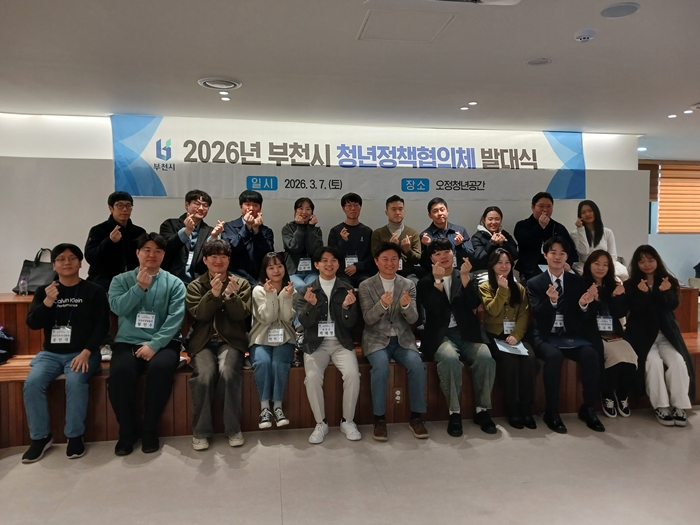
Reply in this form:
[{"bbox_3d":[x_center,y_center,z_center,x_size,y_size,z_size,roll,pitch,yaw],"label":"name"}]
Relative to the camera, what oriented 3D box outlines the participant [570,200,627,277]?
[{"bbox_3d":[2.326,0.053,5.189,0.500,1.294,0.720,0,3,3],"label":"participant"}]

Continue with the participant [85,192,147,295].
[{"bbox_3d":[-1.891,0.052,4.479,0.550,1.300,0.760,-1,4,-20],"label":"participant"}]

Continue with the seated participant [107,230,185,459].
[{"bbox_3d":[-1.405,0.505,3.816,0.570,1.413,0.770,-1,3,-11],"label":"seated participant"}]

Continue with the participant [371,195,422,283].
[{"bbox_3d":[0.421,0.056,4.865,0.480,1.325,0.750,0,3,-6],"label":"participant"}]

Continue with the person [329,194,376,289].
[{"bbox_3d":[0.013,0.053,4.792,0.480,1.338,0.750,0,3,-7],"label":"person"}]

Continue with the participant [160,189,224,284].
[{"bbox_3d":[-1.329,0.041,4.573,0.550,1.310,0.760,-1,4,-14],"label":"participant"}]

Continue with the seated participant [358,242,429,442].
[{"bbox_3d":[0.330,0.529,4.089,0.520,1.334,0.760,0,3,-6],"label":"seated participant"}]

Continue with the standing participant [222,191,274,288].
[{"bbox_3d":[-0.857,0.058,4.640,0.500,1.345,0.750,-1,3,-10],"label":"standing participant"}]

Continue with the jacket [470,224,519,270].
[{"bbox_3d":[1.343,-0.093,5.139,0.500,0.550,0.420,0,3,6],"label":"jacket"}]

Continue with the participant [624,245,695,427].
[{"bbox_3d":[2.492,0.520,4.435,0.560,1.310,0.760,0,3,4],"label":"participant"}]

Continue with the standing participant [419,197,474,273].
[{"bbox_3d":[0.894,0.060,4.948,0.500,1.307,0.750,0,3,-7],"label":"standing participant"}]

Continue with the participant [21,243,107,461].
[{"bbox_3d":[-1.948,0.549,3.706,0.540,1.340,0.700,-1,4,-12],"label":"participant"}]

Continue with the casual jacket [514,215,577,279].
[{"bbox_3d":[1.852,-0.125,5.244,0.620,0.700,0.420,1,4,10],"label":"casual jacket"}]

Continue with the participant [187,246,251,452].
[{"bbox_3d":[-0.934,0.534,3.886,0.470,1.350,0.680,-1,4,-10],"label":"participant"}]

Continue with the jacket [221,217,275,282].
[{"bbox_3d":[-0.893,-0.052,4.775,0.500,0.699,0.420,-1,3,-10],"label":"jacket"}]

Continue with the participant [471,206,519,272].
[{"bbox_3d":[1.356,0.080,5.010,0.500,1.180,0.740,0,3,5],"label":"participant"}]

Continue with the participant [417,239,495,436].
[{"bbox_3d":[0.803,0.511,4.169,0.560,1.360,0.720,0,3,-5],"label":"participant"}]

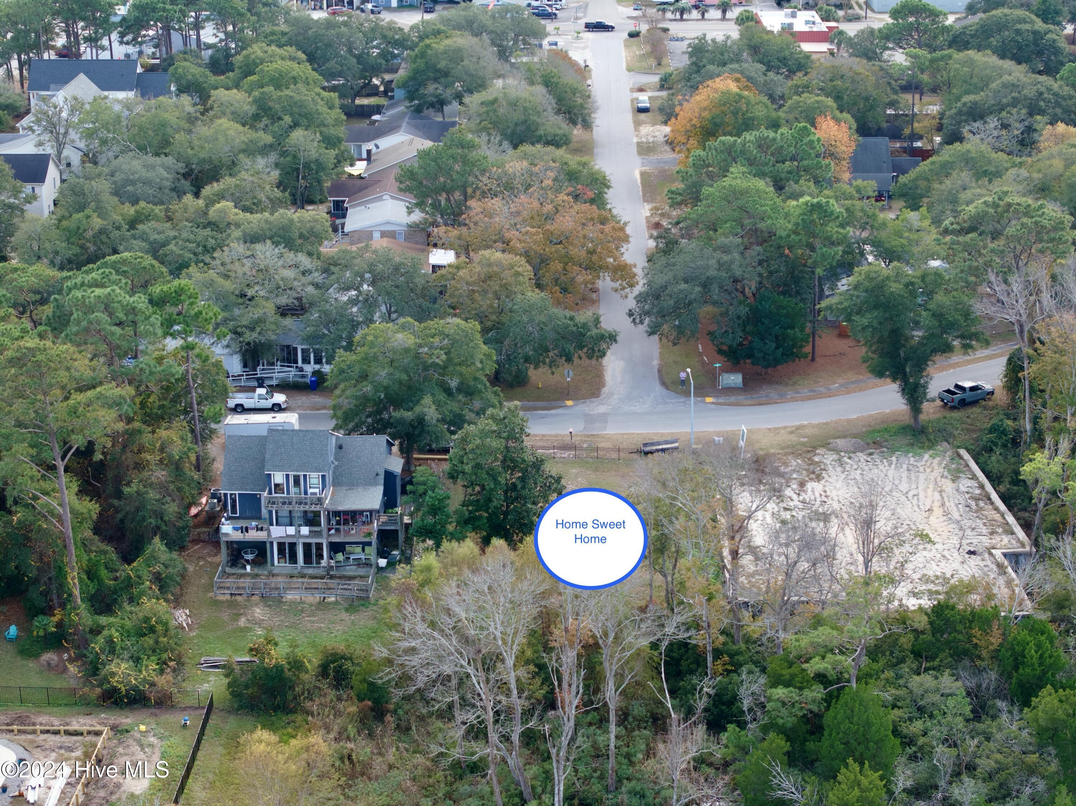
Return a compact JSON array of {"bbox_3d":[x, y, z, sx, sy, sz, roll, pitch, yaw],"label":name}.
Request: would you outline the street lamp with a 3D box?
[{"bbox_3d":[13.355,0.425,189.449,0.400,6.900,2.200,-3,19,-6],"label":"street lamp"}]

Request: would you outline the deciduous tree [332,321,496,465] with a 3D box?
[{"bbox_3d":[-10.380,-0.560,183.490,14.400,13.000,14.400,0,18,1],"label":"deciduous tree"}]

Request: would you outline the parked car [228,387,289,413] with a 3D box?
[{"bbox_3d":[-25.855,-0.400,200.767,5.700,1.850,2.000,-1,19,-2],"label":"parked car"}]

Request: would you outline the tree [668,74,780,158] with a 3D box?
[{"bbox_3d":[25.360,-39.010,297.540,15.200,12.100,15.200,0,18,1],"label":"tree"}]

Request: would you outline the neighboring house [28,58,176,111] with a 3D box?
[{"bbox_3d":[-64.765,-46.142,323.647,20.700,9.300,14.500,0,19,2],"label":"neighboring house"}]

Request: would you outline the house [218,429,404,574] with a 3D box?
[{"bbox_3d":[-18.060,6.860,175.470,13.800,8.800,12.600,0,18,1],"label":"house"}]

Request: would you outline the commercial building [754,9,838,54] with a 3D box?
[{"bbox_3d":[44.879,-62.374,373.113,12.300,5.800,25.000,-1,19,0],"label":"commercial building"}]

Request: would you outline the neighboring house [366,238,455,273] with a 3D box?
[{"bbox_3d":[-15.490,-14.840,237.770,12.500,4.100,10.800,0,18,1],"label":"neighboring house"}]

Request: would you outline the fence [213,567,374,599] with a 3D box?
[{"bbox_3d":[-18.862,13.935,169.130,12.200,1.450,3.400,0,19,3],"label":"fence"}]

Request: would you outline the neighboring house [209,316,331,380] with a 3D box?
[{"bbox_3d":[-25.470,-6.100,210.670,13.200,4.700,9.500,0,18,1],"label":"neighboring house"}]

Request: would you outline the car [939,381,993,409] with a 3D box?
[{"bbox_3d":[39.544,-0.822,200.107,5.500,1.840,1.950,-12,22,-31],"label":"car"}]

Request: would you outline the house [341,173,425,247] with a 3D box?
[{"bbox_3d":[-17.590,-22.940,260.780,10.200,4.900,22.500,0,18,1],"label":"house"}]

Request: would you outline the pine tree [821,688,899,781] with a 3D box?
[{"bbox_3d":[20.809,20.751,139.888,5.000,6.500,5.000,-1,19,0],"label":"pine tree"}]

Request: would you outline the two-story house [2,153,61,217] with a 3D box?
[{"bbox_3d":[-64.571,-26.800,268.542,10.200,8.500,8.900,-1,19,-2],"label":"two-story house"}]

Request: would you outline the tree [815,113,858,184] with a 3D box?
[{"bbox_3d":[37.210,-30.820,274.740,5.500,11.000,5.500,0,18,1],"label":"tree"}]

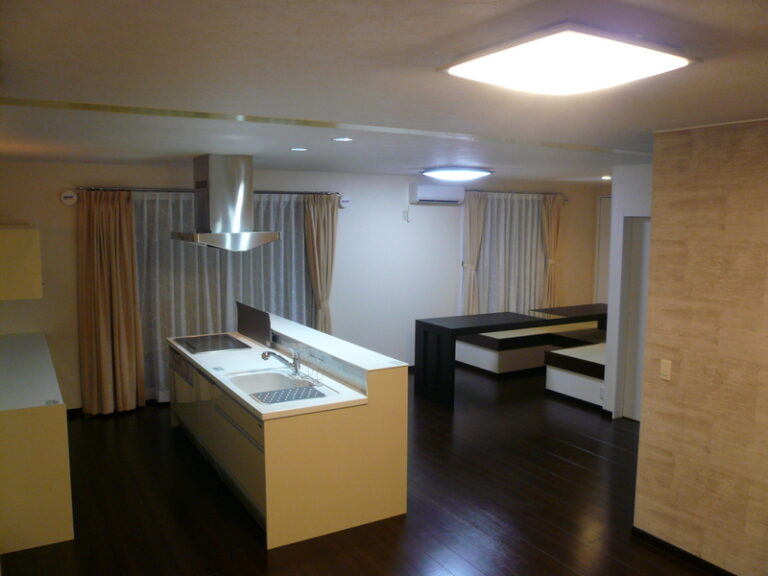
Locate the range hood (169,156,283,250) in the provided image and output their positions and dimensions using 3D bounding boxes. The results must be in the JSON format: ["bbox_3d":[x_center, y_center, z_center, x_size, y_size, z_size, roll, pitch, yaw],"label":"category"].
[{"bbox_3d":[-1.420,-0.741,5.448,0.670,0.799,1.005,-3,7,-30],"label":"range hood"}]

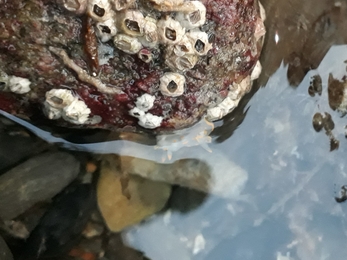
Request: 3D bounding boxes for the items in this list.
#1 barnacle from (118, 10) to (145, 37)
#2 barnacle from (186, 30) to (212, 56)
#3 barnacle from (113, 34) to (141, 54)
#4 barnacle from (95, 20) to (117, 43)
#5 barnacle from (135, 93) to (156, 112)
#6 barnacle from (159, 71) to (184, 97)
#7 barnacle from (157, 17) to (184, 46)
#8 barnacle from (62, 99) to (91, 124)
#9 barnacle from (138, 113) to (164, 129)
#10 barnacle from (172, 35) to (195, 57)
[{"bbox_3d":[-0.019,-0.049,0.124,0.012,0.012,0.008,0,14,3],"label":"barnacle"},{"bbox_3d":[0.012,-0.041,0.127,0.012,0.012,0.007,0,12,-6],"label":"barnacle"},{"bbox_3d":[-0.021,-0.040,0.126,0.011,0.011,0.007,0,24,13],"label":"barnacle"},{"bbox_3d":[-0.031,-0.046,0.125,0.010,0.010,0.007,0,17,9],"label":"barnacle"},{"bbox_3d":[-0.014,-0.014,0.134,0.010,0.010,0.005,0,24,0],"label":"barnacle"},{"bbox_3d":[0.000,-0.022,0.131,0.012,0.012,0.006,0,9,-3],"label":"barnacle"},{"bbox_3d":[-0.001,-0.046,0.125,0.012,0.012,0.007,0,12,3],"label":"barnacle"},{"bbox_3d":[-0.049,-0.009,0.136,0.013,0.013,0.008,0,30,10],"label":"barnacle"},{"bbox_3d":[-0.012,-0.005,0.137,0.011,0.011,0.006,0,37,0],"label":"barnacle"},{"bbox_3d":[0.005,-0.040,0.127,0.010,0.010,0.006,0,17,3],"label":"barnacle"}]

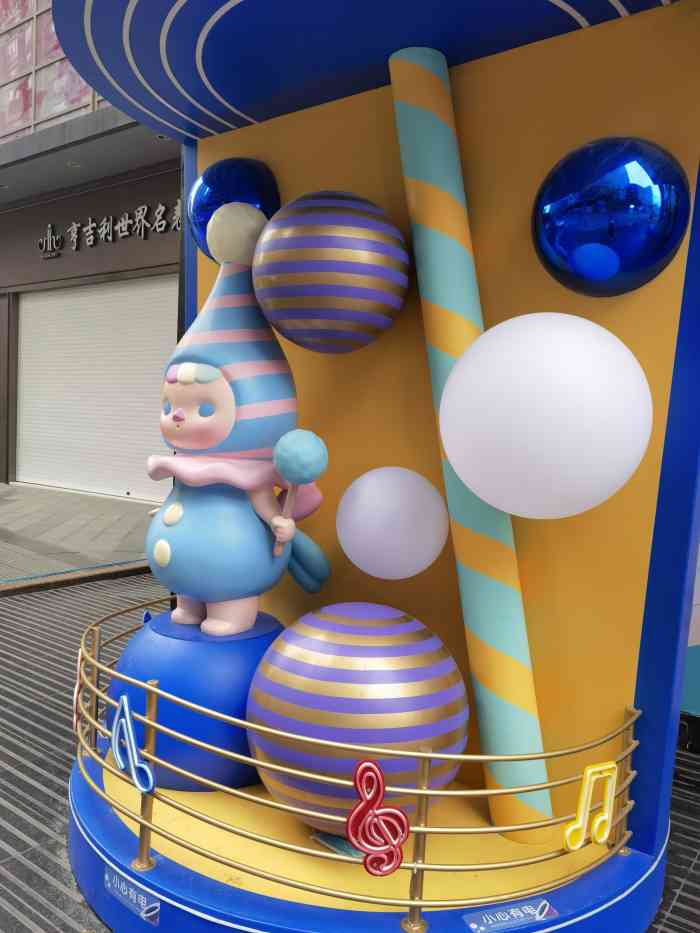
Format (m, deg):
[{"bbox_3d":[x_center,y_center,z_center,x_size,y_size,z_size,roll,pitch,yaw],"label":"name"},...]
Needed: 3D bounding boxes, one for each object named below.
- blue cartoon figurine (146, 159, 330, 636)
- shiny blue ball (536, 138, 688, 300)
[{"bbox_3d":[-0.383,-0.171,2.652,0.820,1.510,0.660,5,4,36],"label":"blue cartoon figurine"},{"bbox_3d":[0.713,-0.678,2.002,0.410,0.410,0.410,2,3,0],"label":"shiny blue ball"}]

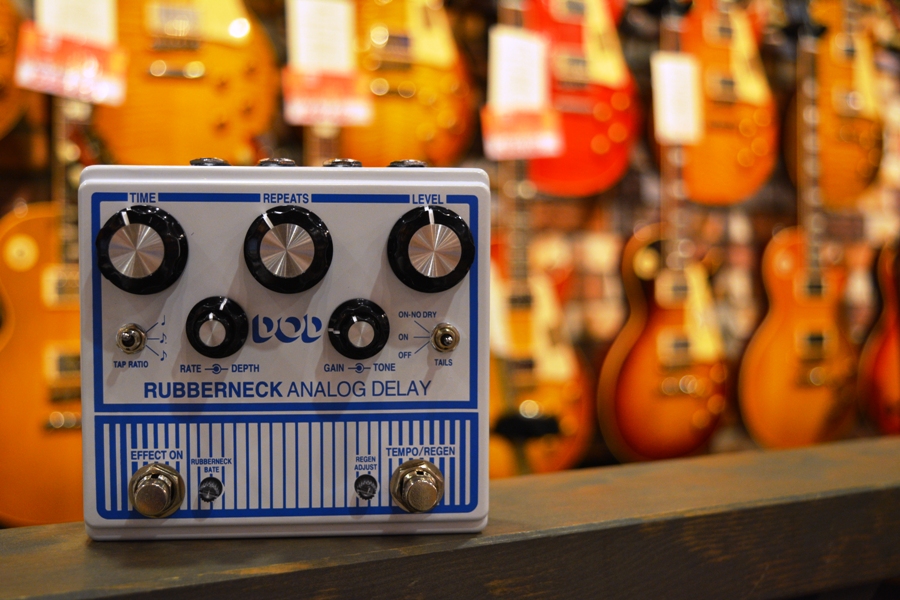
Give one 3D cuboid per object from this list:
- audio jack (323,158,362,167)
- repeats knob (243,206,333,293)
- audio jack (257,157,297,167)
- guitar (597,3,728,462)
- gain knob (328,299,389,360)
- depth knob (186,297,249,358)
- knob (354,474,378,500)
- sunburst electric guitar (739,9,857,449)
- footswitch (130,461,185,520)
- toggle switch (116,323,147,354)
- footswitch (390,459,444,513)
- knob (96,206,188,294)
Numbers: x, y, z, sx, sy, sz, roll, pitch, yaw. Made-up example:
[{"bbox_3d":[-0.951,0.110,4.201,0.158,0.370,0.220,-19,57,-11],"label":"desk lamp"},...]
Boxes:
[{"bbox_3d":[-0.034,-0.042,0.398,0.013,0.004,0.013,0,3,-6],"label":"audio jack"},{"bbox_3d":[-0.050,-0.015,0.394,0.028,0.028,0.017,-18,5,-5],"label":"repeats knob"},{"bbox_3d":[-0.058,-0.046,0.425,0.013,0.005,0.013,0,3,-6],"label":"audio jack"},{"bbox_3d":[0.397,-0.200,2.390,0.335,1.000,0.080,-1,-1,-39],"label":"guitar"},{"bbox_3d":[-0.026,0.009,0.364,0.018,0.018,0.018,3,3,-6],"label":"gain knob"},{"bbox_3d":[-0.072,0.009,0.391,0.019,0.019,0.021,12,2,-7],"label":"depth knob"},{"bbox_3d":[-0.024,0.055,0.372,0.007,0.007,0.006,18,1,-6],"label":"knob"},{"bbox_3d":[0.721,-0.190,2.595,0.330,0.985,0.080,0,-1,-35],"label":"sunburst electric guitar"},{"bbox_3d":[-0.092,0.060,0.395,0.018,0.018,0.015,0,3,-6],"label":"footswitch"},{"bbox_3d":[-0.099,0.012,0.393,0.010,0.010,0.012,0,3,-6],"label":"toggle switch"},{"bbox_3d":[-0.010,0.060,0.403,0.017,0.017,0.015,0,3,-6],"label":"footswitch"},{"bbox_3d":[-0.087,-0.014,0.358,0.026,0.026,0.015,-18,4,-5],"label":"knob"}]

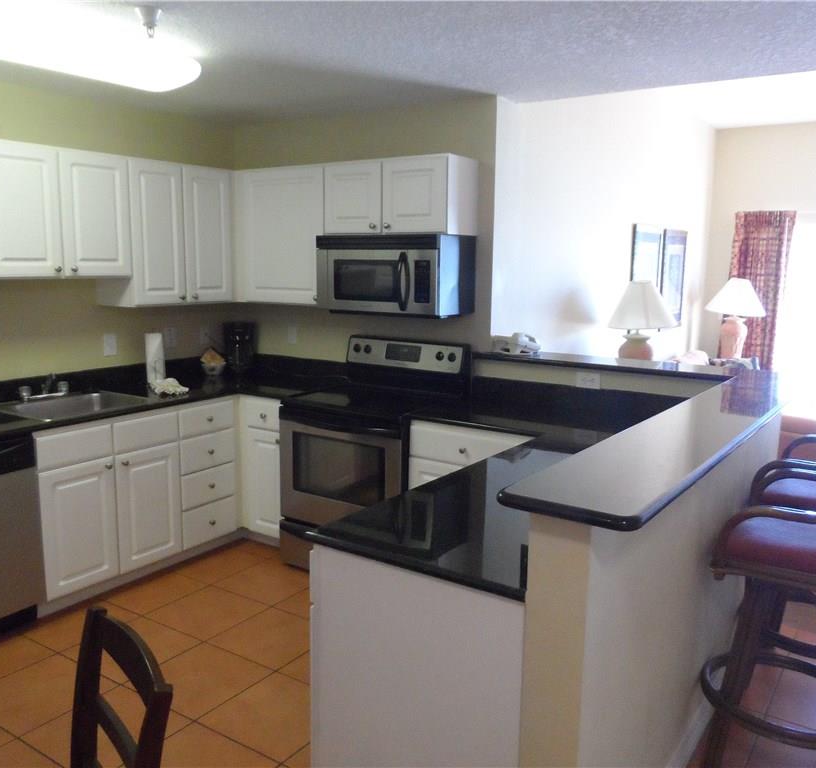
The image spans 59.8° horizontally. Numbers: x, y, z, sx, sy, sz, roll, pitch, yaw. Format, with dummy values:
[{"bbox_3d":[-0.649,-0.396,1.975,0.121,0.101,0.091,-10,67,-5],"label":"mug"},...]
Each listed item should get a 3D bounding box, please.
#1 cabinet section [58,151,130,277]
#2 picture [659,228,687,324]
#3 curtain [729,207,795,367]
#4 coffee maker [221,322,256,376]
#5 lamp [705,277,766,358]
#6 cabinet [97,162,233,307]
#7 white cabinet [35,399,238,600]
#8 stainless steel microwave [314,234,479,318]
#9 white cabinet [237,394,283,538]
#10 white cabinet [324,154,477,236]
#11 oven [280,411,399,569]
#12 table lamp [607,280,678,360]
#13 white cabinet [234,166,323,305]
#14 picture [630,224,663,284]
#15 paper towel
[{"bbox_3d":[-1.657,-0.844,3.580,0.320,0.605,0.370,7,11,34],"label":"cabinet section"},{"bbox_3d":[2.331,-0.933,6.235,0.030,0.812,0.690,7,11,35],"label":"picture"},{"bbox_3d":[3.318,-0.579,6.838,0.520,2.110,0.140,7,12,31],"label":"curtain"},{"bbox_3d":[-1.051,-0.234,4.467,0.200,0.325,0.250,-1,10,-11],"label":"coffee maker"},{"bbox_3d":[2.723,-0.504,5.896,0.497,0.751,0.497,7,11,35],"label":"lamp"},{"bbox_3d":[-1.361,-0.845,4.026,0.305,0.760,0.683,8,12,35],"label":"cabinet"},{"bbox_3d":[-1.494,0.490,3.624,0.633,0.790,1.106,7,11,35],"label":"white cabinet"},{"bbox_3d":[-0.061,-0.567,3.691,0.771,0.396,0.381,7,11,35],"label":"stainless steel microwave"},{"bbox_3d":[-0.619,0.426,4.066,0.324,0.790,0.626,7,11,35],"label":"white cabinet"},{"bbox_3d":[-0.042,-0.979,3.762,0.760,0.374,0.305,7,12,31],"label":"white cabinet"},{"bbox_3d":[-0.181,0.489,3.737,0.777,0.964,0.670,7,11,35],"label":"oven"},{"bbox_3d":[1.542,-0.299,4.752,0.470,0.780,0.470,8,12,35],"label":"table lamp"},{"bbox_3d":[-0.655,-0.861,4.165,0.674,0.760,0.305,7,12,31],"label":"white cabinet"},{"bbox_3d":[1.855,-0.821,5.596,0.040,0.830,0.610,8,12,35],"label":"picture"},{"bbox_3d":[-1.348,-0.125,3.787,0.095,0.284,0.095,7,11,35],"label":"paper towel"}]

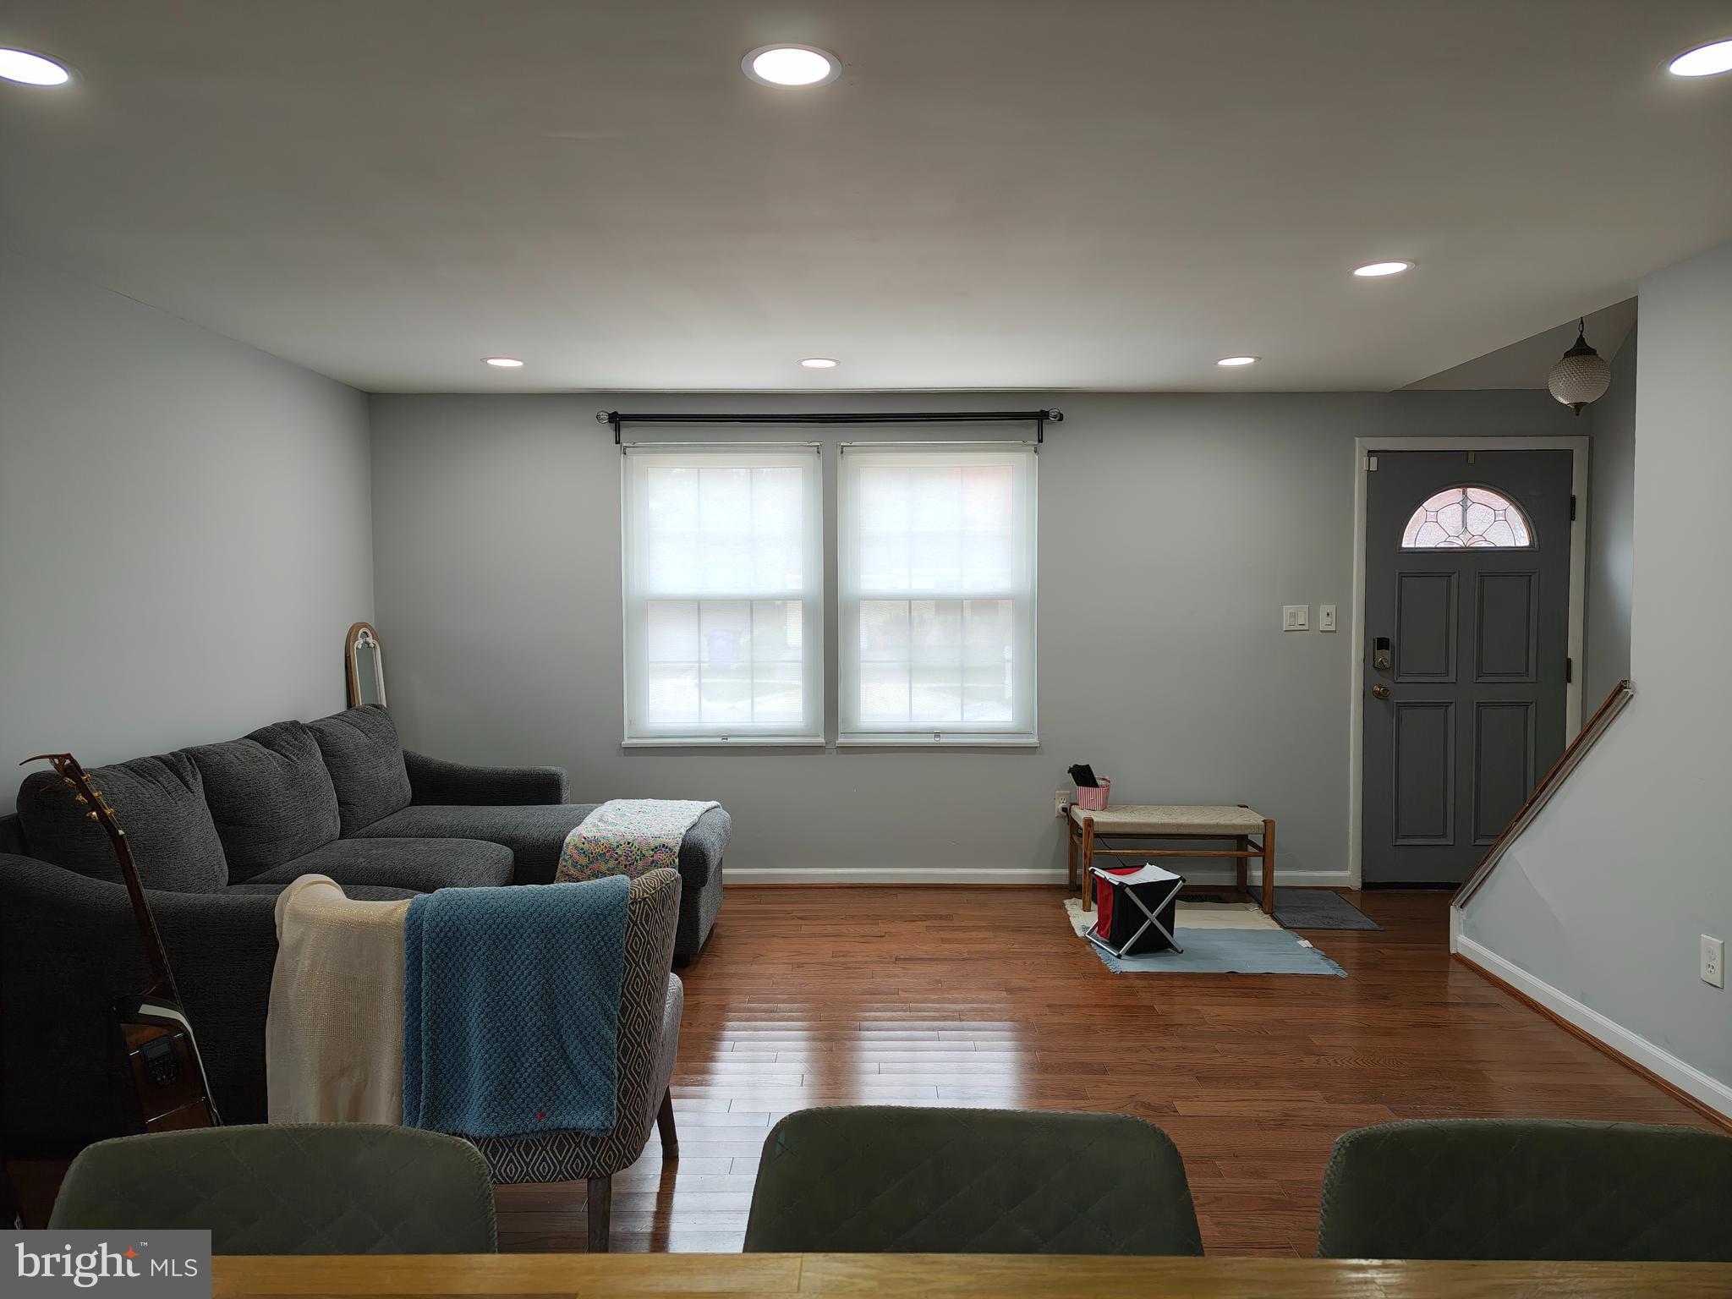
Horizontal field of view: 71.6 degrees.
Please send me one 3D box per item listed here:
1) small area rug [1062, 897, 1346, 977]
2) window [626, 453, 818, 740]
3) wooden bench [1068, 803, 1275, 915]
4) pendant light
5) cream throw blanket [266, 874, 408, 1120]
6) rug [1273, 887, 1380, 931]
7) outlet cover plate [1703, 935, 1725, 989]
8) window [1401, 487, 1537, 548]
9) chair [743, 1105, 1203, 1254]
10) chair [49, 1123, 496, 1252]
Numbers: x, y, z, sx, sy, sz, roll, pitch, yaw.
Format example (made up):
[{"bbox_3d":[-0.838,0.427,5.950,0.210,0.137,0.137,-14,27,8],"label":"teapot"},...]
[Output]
[{"bbox_3d":[1.295,1.123,4.764,0.820,0.012,1.030,0,3,0],"label":"small area rug"},{"bbox_3d":[-0.652,-0.249,5.460,0.918,1.360,0.100,0,3,0],"label":"window"},{"bbox_3d":[1.325,0.906,5.249,0.810,0.400,0.420,0,3,0],"label":"wooden bench"},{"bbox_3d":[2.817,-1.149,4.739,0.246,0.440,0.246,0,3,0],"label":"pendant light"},{"bbox_3d":[-1.015,0.662,2.330,0.255,0.480,0.230,0,3,0],"label":"cream throw blanket"},{"bbox_3d":[1.934,1.117,5.218,0.382,0.010,0.687,0,3,0],"label":"rug"},{"bbox_3d":[2.181,0.802,3.090,0.008,0.116,0.073,0,3,0],"label":"outlet cover plate"},{"bbox_3d":[2.742,-0.600,5.475,0.605,0.292,0.040,0,3,0],"label":"window"},{"bbox_3d":[0.100,0.933,1.072,0.500,0.840,0.570,0,3,3],"label":"chair"},{"bbox_3d":[-0.582,0.883,0.975,0.465,0.825,0.560,0,3,0],"label":"chair"}]

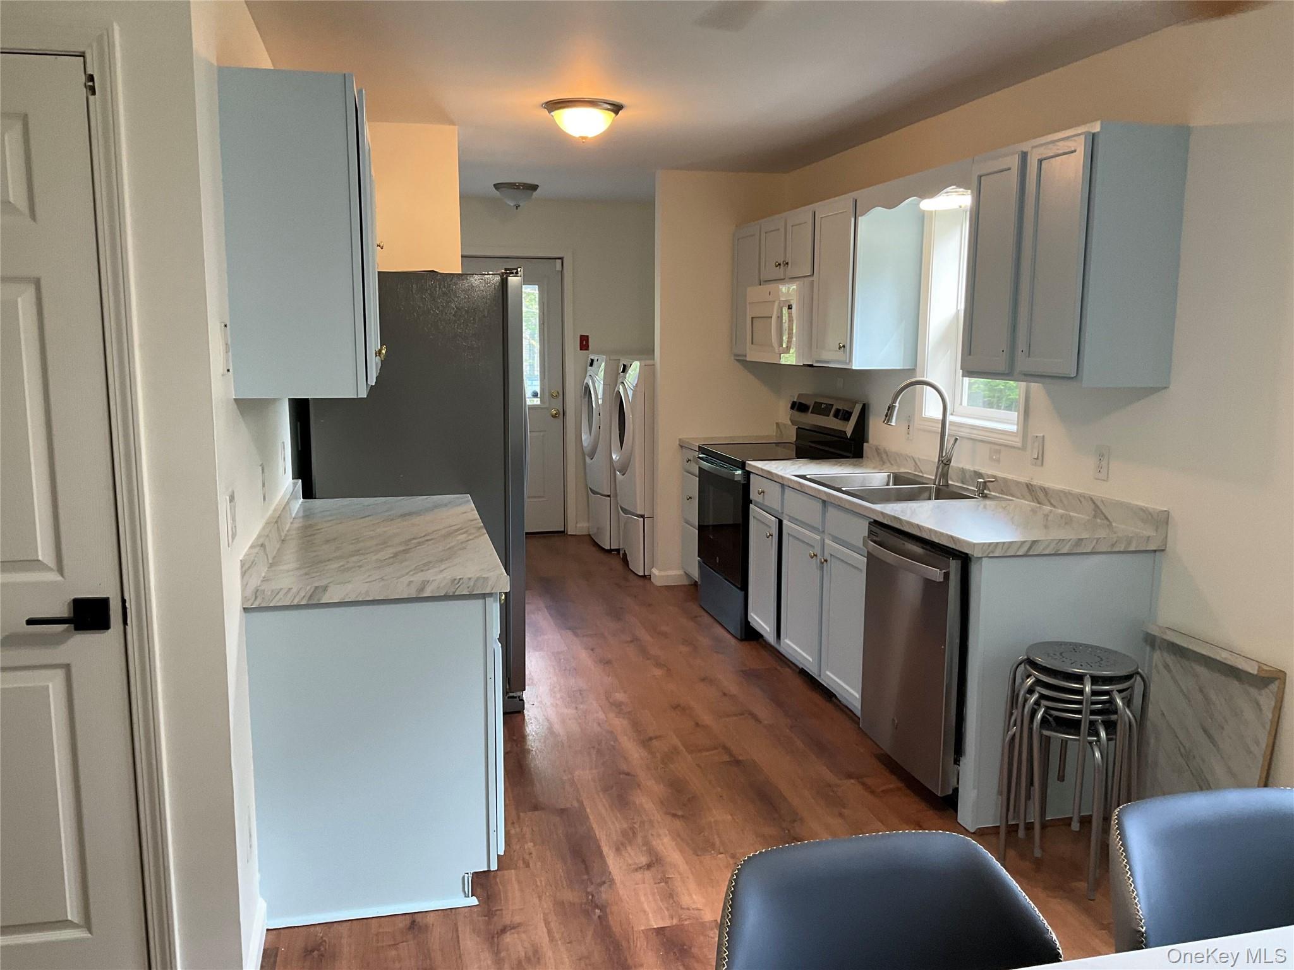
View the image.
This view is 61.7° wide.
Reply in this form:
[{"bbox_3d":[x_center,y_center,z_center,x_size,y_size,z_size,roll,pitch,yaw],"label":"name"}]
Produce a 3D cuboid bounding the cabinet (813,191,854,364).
[{"bbox_3d":[1.003,-0.934,5.026,0.326,0.769,0.434,-2,8,-13],"label":"cabinet"}]

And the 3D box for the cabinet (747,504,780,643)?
[{"bbox_3d":[0.825,0.403,5.155,0.582,0.607,0.385,-2,8,-13],"label":"cabinet"}]

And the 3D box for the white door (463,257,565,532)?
[{"bbox_3d":[-1.047,-0.627,7.889,0.910,2.030,0.060,-2,8,-13],"label":"white door"}]

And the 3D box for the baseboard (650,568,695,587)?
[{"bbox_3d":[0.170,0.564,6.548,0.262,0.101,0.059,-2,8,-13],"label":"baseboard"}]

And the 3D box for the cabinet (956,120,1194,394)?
[{"bbox_3d":[1.357,-0.722,3.546,0.319,0.765,0.705,-2,8,-13],"label":"cabinet"}]

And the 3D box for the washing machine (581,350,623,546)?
[{"bbox_3d":[-0.041,-0.241,7.748,0.800,1.310,0.685,-2,8,-13],"label":"washing machine"}]

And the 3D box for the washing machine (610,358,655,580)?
[{"bbox_3d":[0.184,-0.142,7.047,0.800,1.315,0.685,-2,8,-13],"label":"washing machine"}]

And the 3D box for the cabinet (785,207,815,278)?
[{"bbox_3d":[0.915,-1.197,5.429,0.325,0.325,0.370,-2,8,-13],"label":"cabinet"}]

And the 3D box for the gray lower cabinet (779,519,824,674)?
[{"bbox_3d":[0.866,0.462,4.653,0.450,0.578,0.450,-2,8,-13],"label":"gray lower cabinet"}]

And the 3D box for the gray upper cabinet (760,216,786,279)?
[{"bbox_3d":[0.826,-1.248,5.792,0.325,0.325,0.375,-2,8,-13],"label":"gray upper cabinet"}]

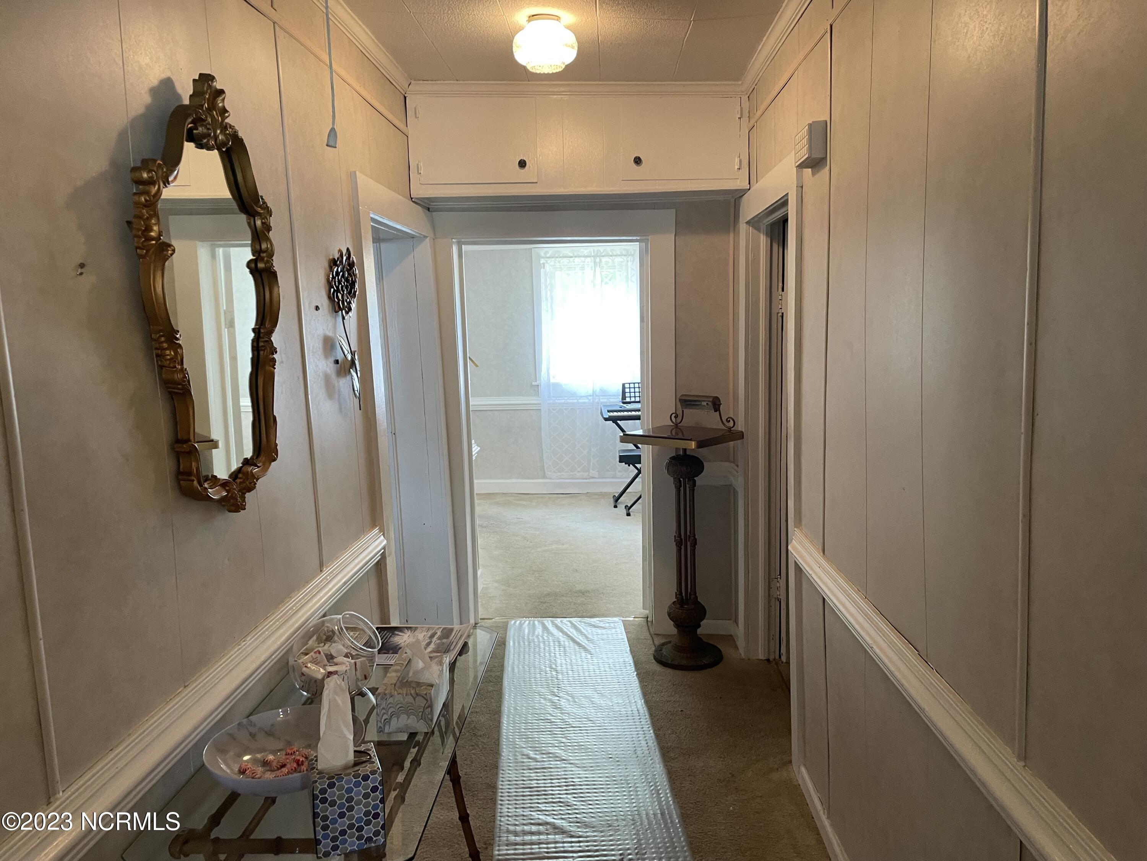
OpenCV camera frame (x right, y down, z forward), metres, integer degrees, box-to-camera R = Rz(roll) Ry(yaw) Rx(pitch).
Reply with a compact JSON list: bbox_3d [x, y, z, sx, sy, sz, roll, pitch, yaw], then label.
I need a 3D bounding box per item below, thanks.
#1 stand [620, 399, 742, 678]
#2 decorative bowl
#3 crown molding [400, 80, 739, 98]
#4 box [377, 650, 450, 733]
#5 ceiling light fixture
[{"bbox_3d":[0.522,0.471,4.120,0.430,1.260,0.380,5,10,43],"label":"stand"},{"bbox_3d":[-0.573,0.656,1.730,0.308,0.075,0.308,-1,7,3],"label":"decorative bowl"},{"bbox_3d":[0.011,-1.480,3.726,1.486,0.055,0.050,0,7,1],"label":"crown molding"},{"bbox_3d":[-0.369,0.607,2.003,0.121,0.090,0.221,-1,7,2],"label":"box"},{"bbox_3d":[-0.097,-1.314,2.931,0.218,0.168,0.218,-1,7,3],"label":"ceiling light fixture"}]

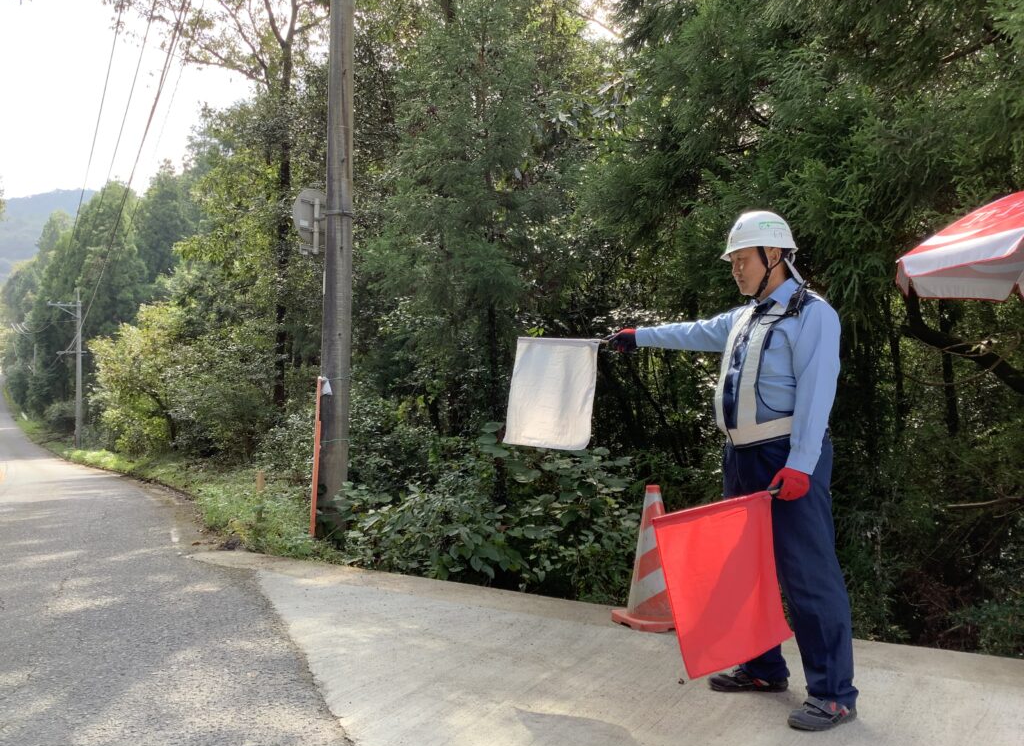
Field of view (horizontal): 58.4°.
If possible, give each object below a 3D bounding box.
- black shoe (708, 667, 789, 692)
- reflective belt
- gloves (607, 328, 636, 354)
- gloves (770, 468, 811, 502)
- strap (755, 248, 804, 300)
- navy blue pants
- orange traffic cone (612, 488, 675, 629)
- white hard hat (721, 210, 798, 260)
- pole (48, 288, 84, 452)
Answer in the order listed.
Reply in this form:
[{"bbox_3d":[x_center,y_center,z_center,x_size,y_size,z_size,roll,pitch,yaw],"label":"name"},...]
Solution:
[{"bbox_3d":[0.882,1.136,3.420,0.285,0.100,0.105,0,-2,-2],"label":"black shoe"},{"bbox_3d":[0.895,-0.009,3.250,0.300,0.540,0.380,2,-3,-28],"label":"reflective belt"},{"bbox_3d":[0.459,-0.136,3.830,0.125,0.105,0.100,-2,-3,40],"label":"gloves"},{"bbox_3d":[0.911,0.365,3.000,0.125,0.110,0.100,2,-3,-30],"label":"gloves"},{"bbox_3d":[0.960,-0.357,3.290,0.170,0.185,0.150,1,-2,-15],"label":"strap"},{"bbox_3d":[0.993,0.683,3.270,0.340,0.910,0.490,1,-3,-27],"label":"navy blue pants"},{"bbox_3d":[0.736,0.934,4.720,0.375,0.700,0.375,2,-3,-33],"label":"orange traffic cone"},{"bbox_3d":[0.885,-0.492,3.280,0.280,0.165,0.220,-4,-2,-15],"label":"white hard hat"},{"bbox_3d":[-26.293,-0.383,54.000,2.000,9.500,0.450,2,-3,-28],"label":"pole"}]

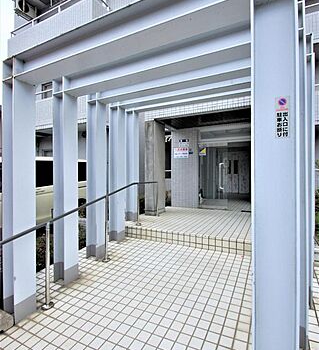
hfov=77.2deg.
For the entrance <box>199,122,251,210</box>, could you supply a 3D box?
[{"bbox_3d":[1.820,-0.190,5.500,1.500,2.300,0.350,0,0,27],"label":"entrance"}]

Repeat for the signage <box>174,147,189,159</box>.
[{"bbox_3d":[0.662,-0.650,6.050,0.450,0.330,0.020,0,0,27],"label":"signage"}]

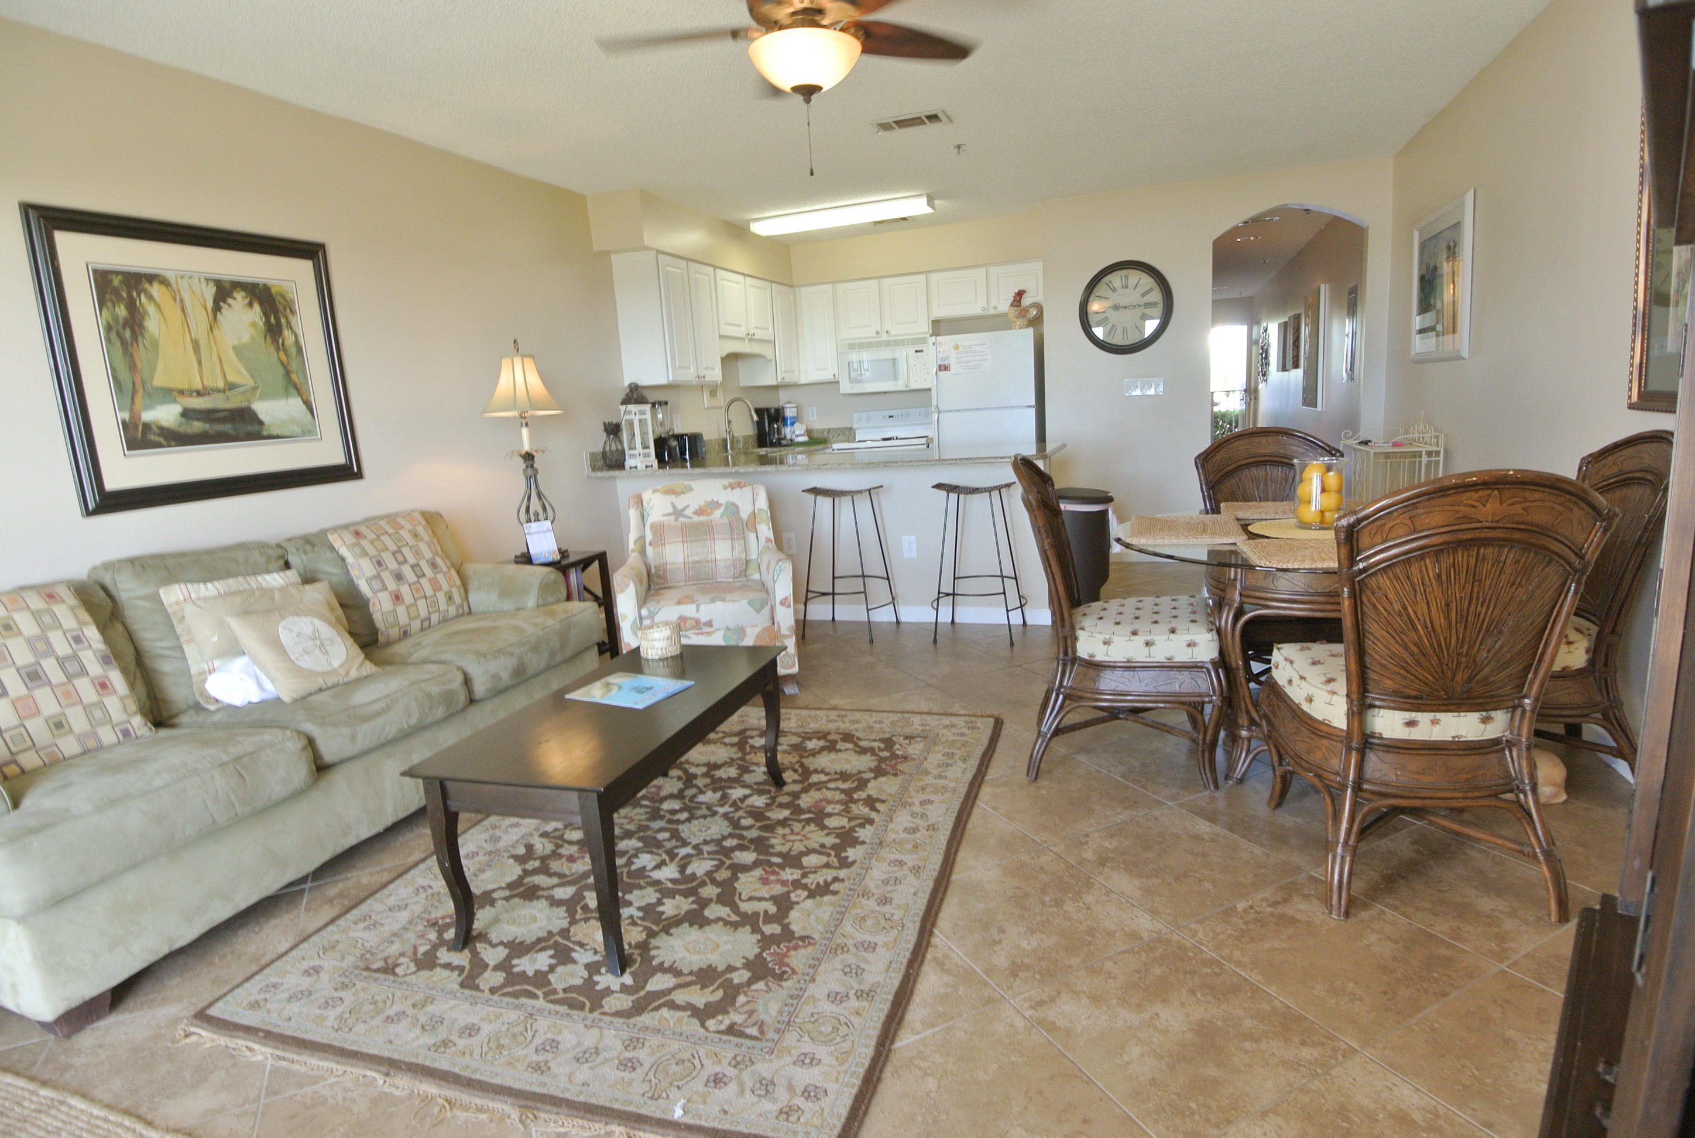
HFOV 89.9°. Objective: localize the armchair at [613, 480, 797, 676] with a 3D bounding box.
[{"bbox_3d":[-0.623,0.056,3.957,0.750,0.900,0.800,-4,11,-2],"label":"armchair"}]

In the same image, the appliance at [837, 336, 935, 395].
[{"bbox_3d":[0.354,-1.624,6.772,0.757,0.410,0.400,0,12,20],"label":"appliance"}]

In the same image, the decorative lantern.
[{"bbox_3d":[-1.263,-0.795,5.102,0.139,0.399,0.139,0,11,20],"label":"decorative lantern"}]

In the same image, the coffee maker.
[{"bbox_3d":[-0.621,-1.164,6.944,0.242,0.315,0.181,4,13,37],"label":"coffee maker"}]

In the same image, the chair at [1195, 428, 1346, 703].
[{"bbox_3d":[1.592,0.015,3.164,0.496,1.016,0.593,1,12,25],"label":"chair"}]

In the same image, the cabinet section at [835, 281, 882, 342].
[{"bbox_3d":[0.136,-2.049,6.760,0.370,0.440,0.320,1,12,20],"label":"cabinet section"}]

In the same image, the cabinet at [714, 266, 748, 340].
[{"bbox_3d":[-0.974,-1.873,6.095,0.351,0.454,0.448,0,11,20],"label":"cabinet"}]

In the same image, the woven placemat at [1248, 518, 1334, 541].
[{"bbox_3d":[1.446,-0.126,2.583,0.410,0.010,0.410,0,12,20],"label":"woven placemat"}]

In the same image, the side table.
[{"bbox_3d":[-1.555,0.241,4.384,0.448,0.569,0.544,0,11,20],"label":"side table"}]

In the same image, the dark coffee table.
[{"bbox_3d":[-0.578,0.584,2.365,0.525,0.466,1.045,0,12,19],"label":"dark coffee table"}]

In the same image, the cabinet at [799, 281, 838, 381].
[{"bbox_3d":[-0.185,-1.901,6.954,0.335,0.760,0.325,0,12,20],"label":"cabinet"}]

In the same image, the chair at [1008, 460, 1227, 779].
[{"bbox_3d":[0.873,0.131,2.770,0.610,1.015,0.530,0,12,18],"label":"chair"}]

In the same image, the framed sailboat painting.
[{"bbox_3d":[-2.257,-0.732,3.042,0.042,0.932,1.010,0,11,20],"label":"framed sailboat painting"}]

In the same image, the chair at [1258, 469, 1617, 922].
[{"bbox_3d":[1.367,0.238,2.079,0.484,1.004,0.593,-2,11,12],"label":"chair"}]

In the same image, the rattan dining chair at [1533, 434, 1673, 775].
[{"bbox_3d":[1.959,0.114,2.494,0.610,1.015,0.530,0,12,19],"label":"rattan dining chair"}]

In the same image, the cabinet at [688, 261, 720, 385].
[{"bbox_3d":[-1.067,-1.585,5.559,0.325,0.745,0.345,0,12,20],"label":"cabinet"}]

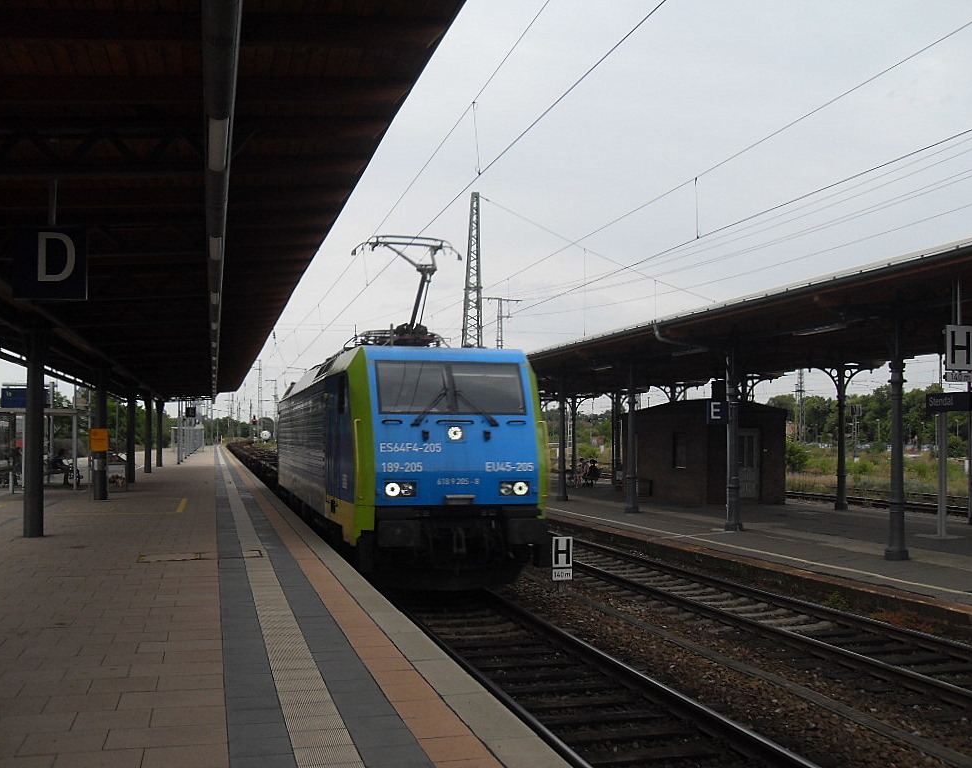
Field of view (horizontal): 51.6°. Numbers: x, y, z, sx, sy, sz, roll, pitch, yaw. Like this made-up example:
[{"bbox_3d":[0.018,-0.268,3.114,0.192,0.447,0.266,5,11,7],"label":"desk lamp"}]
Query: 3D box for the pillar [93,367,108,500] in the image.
[{"bbox_3d":[-9.372,1.242,24.530,0.290,3.151,0.290,1,-3,-15],"label":"pillar"}]

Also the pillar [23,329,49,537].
[{"bbox_3d":[-6.847,0.725,15.280,0.290,3.152,0.290,1,-3,-15],"label":"pillar"}]

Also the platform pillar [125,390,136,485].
[{"bbox_3d":[-11.945,1.777,33.929,0.290,3.120,0.290,1,-3,-15],"label":"platform pillar"}]

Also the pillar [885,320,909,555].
[{"bbox_3d":[7.503,0.999,18.326,0.420,4.335,0.420,1,-3,-15],"label":"pillar"}]

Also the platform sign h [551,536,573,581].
[{"bbox_3d":[1.206,2.752,15.800,0.320,0.680,0.050,1,-3,-10],"label":"platform sign h"}]

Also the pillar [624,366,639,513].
[{"bbox_3d":[4.442,1.618,30.478,0.410,4.552,0.410,1,-3,-15],"label":"pillar"}]

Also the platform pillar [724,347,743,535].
[{"bbox_3d":[6.028,1.314,24.475,0.410,4.470,0.410,1,-3,-15],"label":"platform pillar"}]

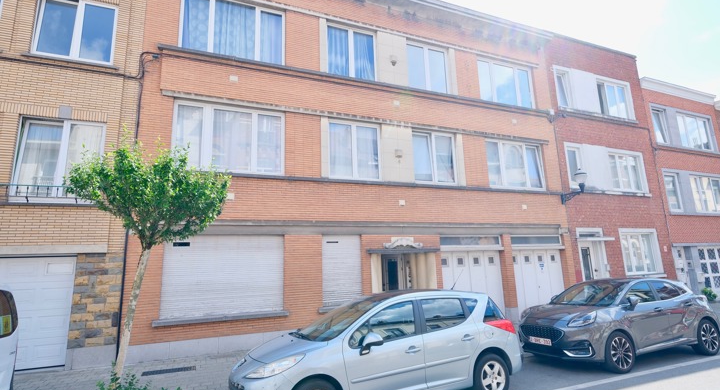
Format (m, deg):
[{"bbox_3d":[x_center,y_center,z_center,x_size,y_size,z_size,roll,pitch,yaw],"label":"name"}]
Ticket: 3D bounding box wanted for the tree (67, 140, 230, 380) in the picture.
[{"bbox_3d":[-3.243,1.015,5.174,2.200,3.850,2.100,2,-11,-21],"label":"tree"}]

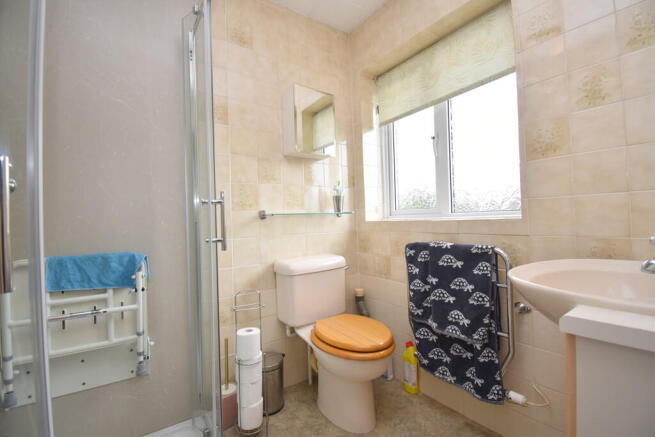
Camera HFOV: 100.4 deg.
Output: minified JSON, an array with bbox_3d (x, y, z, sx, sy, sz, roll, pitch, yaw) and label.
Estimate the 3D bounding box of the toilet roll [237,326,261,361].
[{"bbox_3d":[-0.378,0.604,1.317,0.110,0.108,0.110,-1,-1,-37],"label":"toilet roll"}]

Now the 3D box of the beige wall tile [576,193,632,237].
[{"bbox_3d":[0.960,-0.008,0.958,0.008,0.150,0.150,-1,-1,-37],"label":"beige wall tile"}]

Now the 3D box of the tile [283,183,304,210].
[{"bbox_3d":[-0.206,-0.124,1.670,0.148,0.148,0.010,-1,-1,-37],"label":"tile"}]

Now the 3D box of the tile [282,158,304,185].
[{"bbox_3d":[-0.214,-0.282,1.710,0.150,0.150,0.008,-1,-1,-37],"label":"tile"}]

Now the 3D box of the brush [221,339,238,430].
[{"bbox_3d":[-0.504,0.816,1.367,0.100,0.430,0.100,-1,-1,-37],"label":"brush"}]

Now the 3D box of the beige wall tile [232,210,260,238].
[{"bbox_3d":[-0.446,0.034,1.497,0.152,0.152,0.010,-2,0,-35],"label":"beige wall tile"}]

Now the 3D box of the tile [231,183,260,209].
[{"bbox_3d":[-0.451,-0.117,1.497,0.152,0.152,0.010,-2,0,-35],"label":"tile"}]

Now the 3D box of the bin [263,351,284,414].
[{"bbox_3d":[-0.325,0.861,1.440,0.180,0.255,0.168,-1,-1,-37],"label":"bin"}]

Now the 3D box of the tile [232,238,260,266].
[{"bbox_3d":[-0.439,0.181,1.485,0.148,0.148,0.010,-1,-1,-37],"label":"tile"}]

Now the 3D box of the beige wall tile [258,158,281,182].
[{"bbox_3d":[-0.339,-0.276,1.616,0.150,0.150,0.008,-1,-1,-37],"label":"beige wall tile"}]

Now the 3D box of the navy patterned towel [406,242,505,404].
[{"bbox_3d":[0.583,0.443,1.301,0.085,0.635,0.455,-2,0,-35],"label":"navy patterned towel"}]

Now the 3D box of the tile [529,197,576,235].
[{"bbox_3d":[0.860,-0.008,1.052,0.010,0.152,0.152,-2,0,-35],"label":"tile"}]

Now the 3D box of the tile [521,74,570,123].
[{"bbox_3d":[0.849,-0.458,1.065,0.010,0.148,0.145,-1,-1,-37],"label":"tile"}]

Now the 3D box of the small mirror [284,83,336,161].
[{"bbox_3d":[-0.107,-0.569,1.664,0.288,0.389,0.130,-2,0,-35],"label":"small mirror"}]

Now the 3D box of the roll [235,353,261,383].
[{"bbox_3d":[-0.361,0.678,1.265,0.110,0.109,0.110,-2,0,-35],"label":"roll"}]

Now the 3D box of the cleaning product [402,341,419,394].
[{"bbox_3d":[0.468,0.840,1.523,0.060,0.268,0.085,-1,-1,-37],"label":"cleaning product"}]

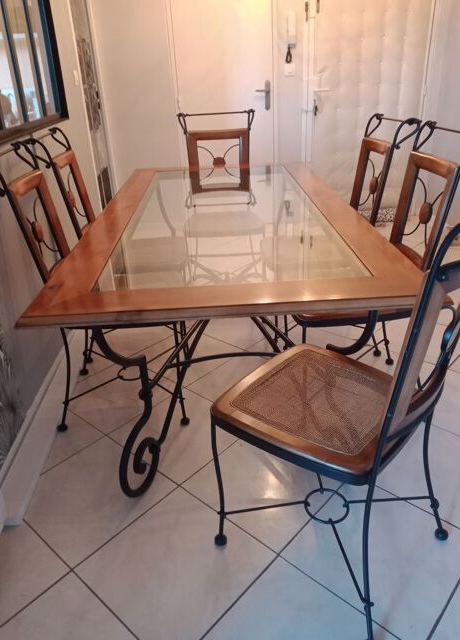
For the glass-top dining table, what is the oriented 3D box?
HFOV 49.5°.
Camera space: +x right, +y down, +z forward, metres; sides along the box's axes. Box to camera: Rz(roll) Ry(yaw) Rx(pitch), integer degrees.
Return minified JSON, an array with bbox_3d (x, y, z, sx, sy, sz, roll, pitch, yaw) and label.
[{"bbox_3d":[-0.004,-0.092,2.031,0.920,0.757,1.844,-3,26,-1],"label":"glass-top dining table"}]

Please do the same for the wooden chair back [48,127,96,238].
[{"bbox_3d":[-0.715,-0.549,2.197,0.160,0.540,0.410,-3,26,-1],"label":"wooden chair back"}]

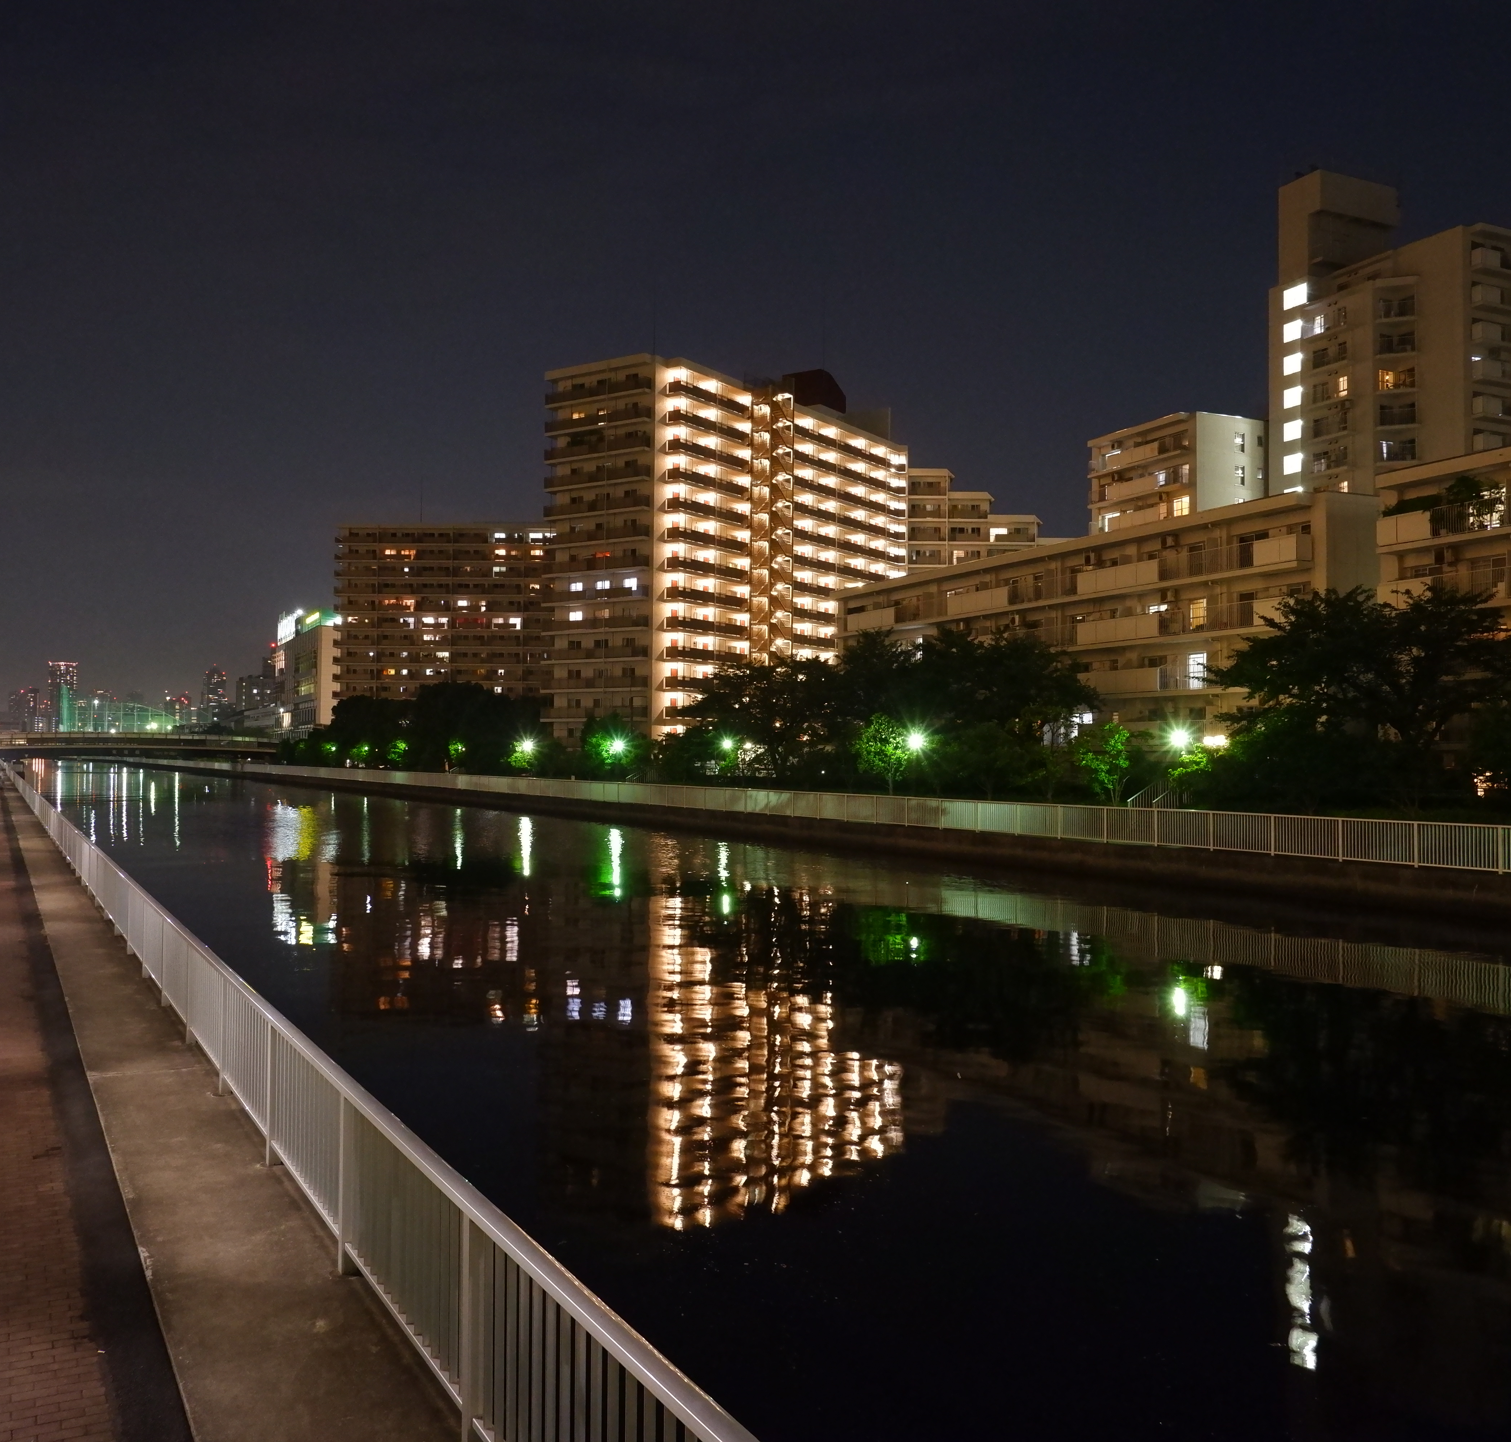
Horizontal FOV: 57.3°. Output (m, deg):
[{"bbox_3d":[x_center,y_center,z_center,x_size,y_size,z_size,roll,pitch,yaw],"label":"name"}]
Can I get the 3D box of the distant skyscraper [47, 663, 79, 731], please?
[{"bbox_3d":[-901.002,-15.638,1801.667,37.000,125.144,37.000,1,-2,-27],"label":"distant skyscraper"}]

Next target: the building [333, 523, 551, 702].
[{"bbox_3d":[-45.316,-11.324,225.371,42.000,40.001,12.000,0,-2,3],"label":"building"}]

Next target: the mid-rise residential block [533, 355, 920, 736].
[{"bbox_3d":[-0.741,-13.790,152.012,13.453,41.467,50.999,-1,-2,33],"label":"mid-rise residential block"}]

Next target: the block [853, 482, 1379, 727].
[{"bbox_3d":[19.142,-2.346,77.438,9.500,14.100,37.619,1,-2,-29],"label":"block"}]

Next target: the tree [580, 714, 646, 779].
[{"bbox_3d":[-10.200,2.110,99.350,4.742,5.196,4.742,1,-2,-6],"label":"tree"}]

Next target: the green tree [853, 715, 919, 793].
[{"bbox_3d":[6.500,1.820,69.018,3.294,4.318,3.294,0,-2,5],"label":"green tree"}]

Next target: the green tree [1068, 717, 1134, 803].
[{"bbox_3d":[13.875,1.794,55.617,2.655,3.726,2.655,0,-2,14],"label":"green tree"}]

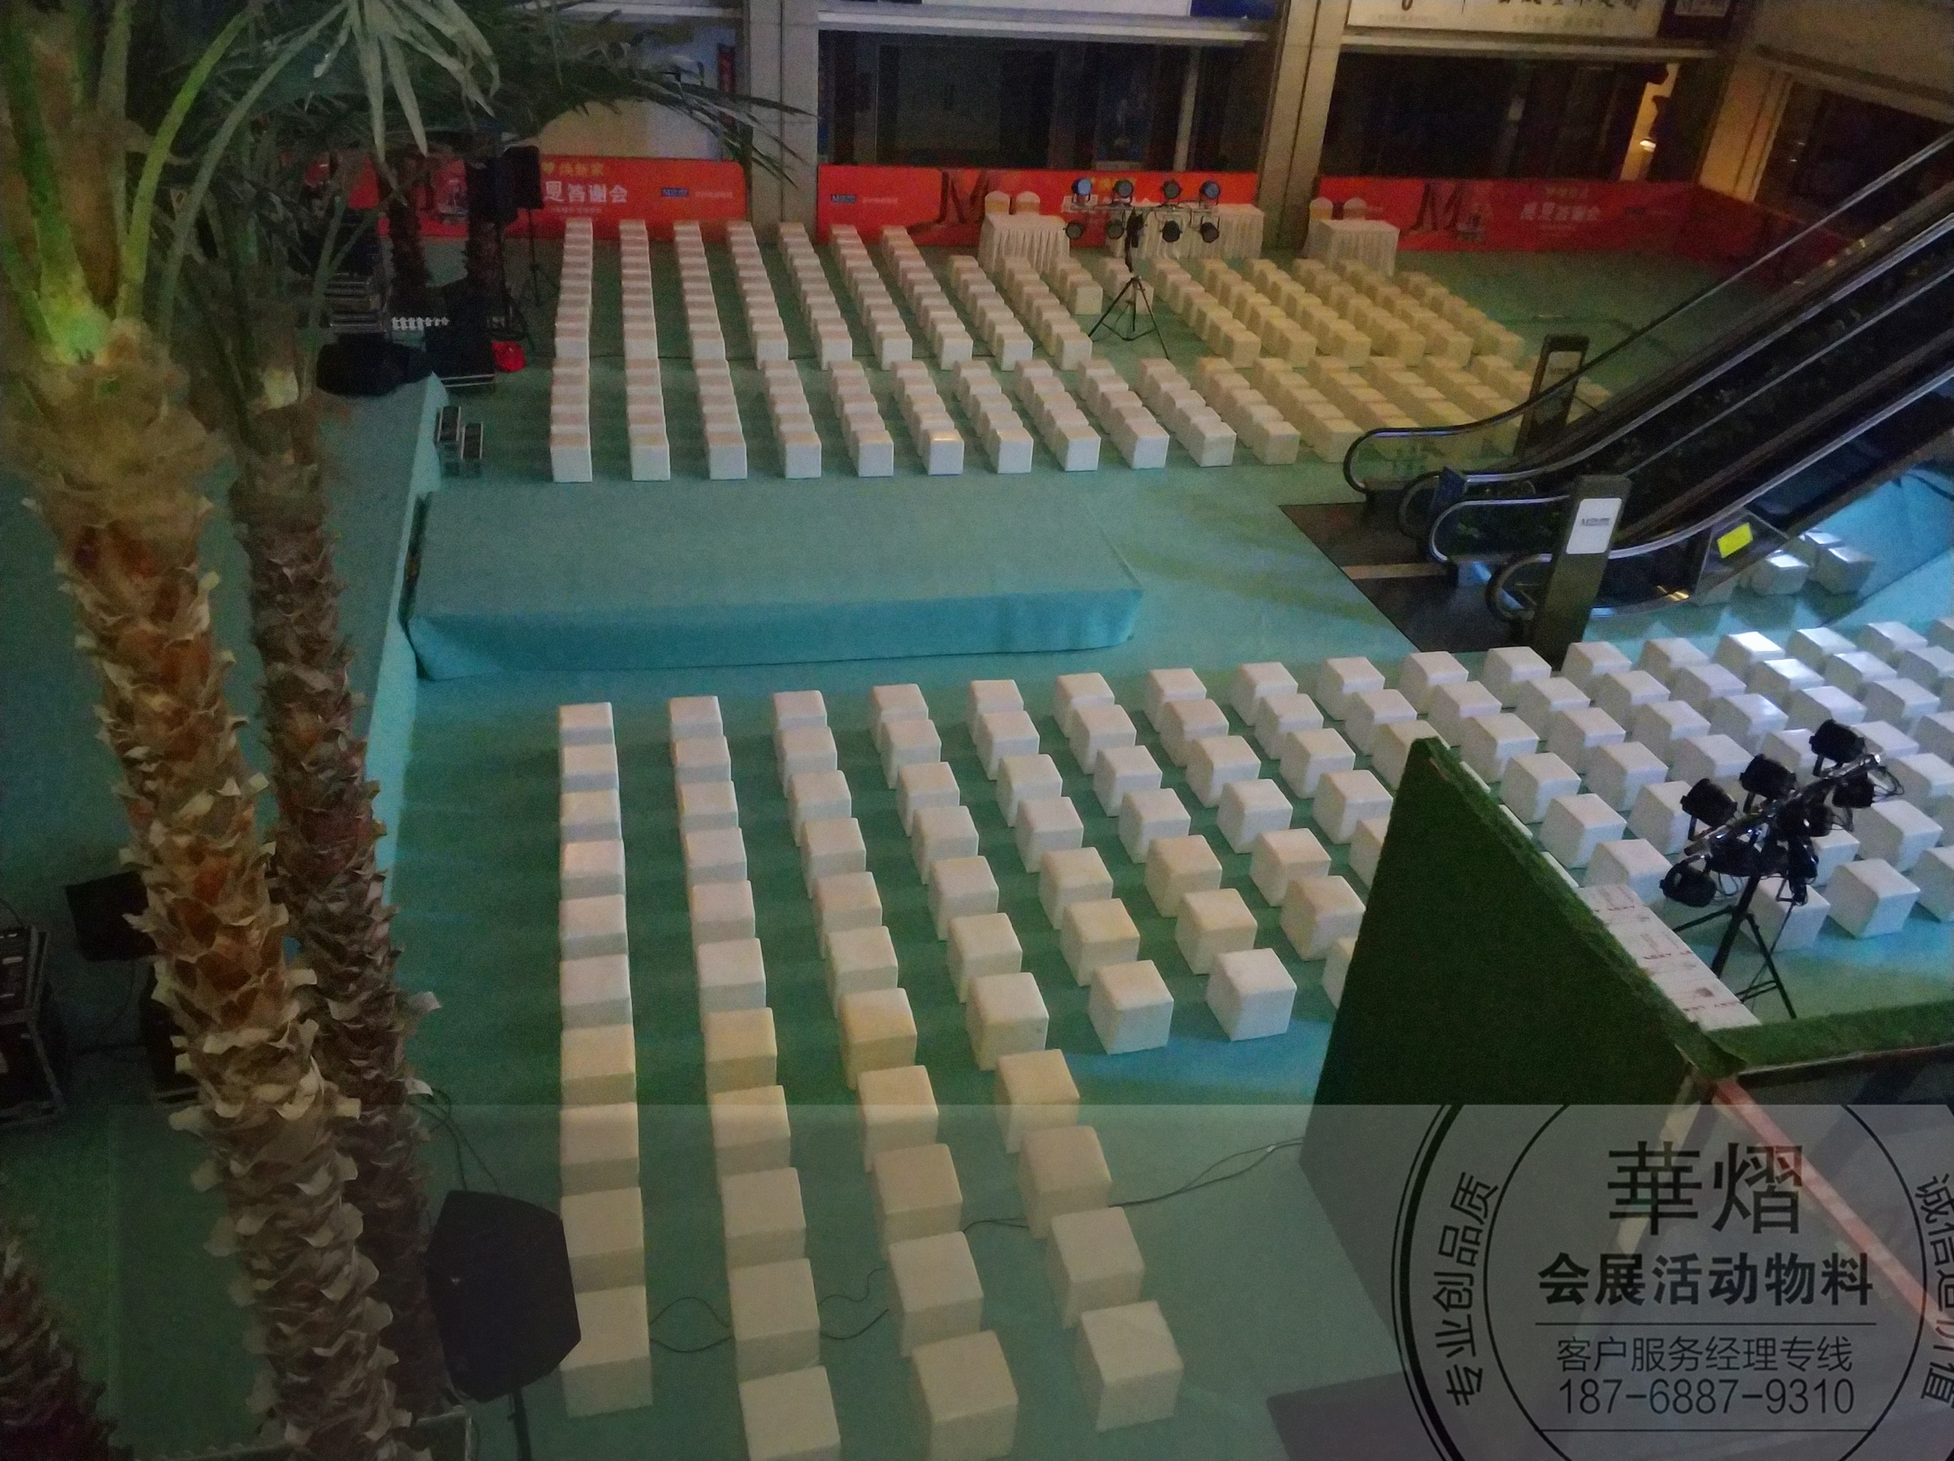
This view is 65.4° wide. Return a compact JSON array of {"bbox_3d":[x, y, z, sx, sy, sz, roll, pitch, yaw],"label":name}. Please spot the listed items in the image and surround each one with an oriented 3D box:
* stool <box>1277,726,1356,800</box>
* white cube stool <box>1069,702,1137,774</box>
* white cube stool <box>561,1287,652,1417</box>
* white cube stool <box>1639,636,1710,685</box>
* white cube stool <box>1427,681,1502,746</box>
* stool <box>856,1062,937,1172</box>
[{"bbox_3d":[2.842,0.280,12.679,0.400,0.400,0.400,-4,34,-14],"label":"stool"},{"bbox_3d":[1.053,0.078,12.721,0.405,0.386,0.405,-5,33,-15],"label":"white cube stool"},{"bbox_3d":[-1.793,3.021,7.390,0.400,0.385,0.400,-4,33,-14],"label":"white cube stool"},{"bbox_3d":[6.641,-0.586,14.541,0.400,0.400,0.400,-3,33,-12],"label":"white cube stool"},{"bbox_3d":[4.301,-0.156,13.434,0.400,0.395,0.400,-5,33,-15],"label":"white cube stool"},{"bbox_3d":[-0.472,2.265,8.892,0.400,0.390,0.401,-4,33,-13],"label":"stool"}]

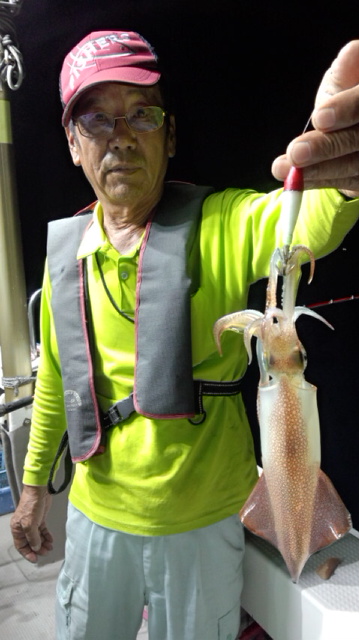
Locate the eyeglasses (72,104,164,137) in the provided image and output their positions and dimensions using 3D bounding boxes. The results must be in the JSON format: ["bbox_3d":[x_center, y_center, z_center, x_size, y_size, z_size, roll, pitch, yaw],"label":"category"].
[{"bbox_3d":[-0.098,-0.323,0.800,0.141,0.045,0.140,-7,10,-6],"label":"eyeglasses"}]

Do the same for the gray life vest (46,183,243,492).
[{"bbox_3d":[-0.065,0.025,0.930,0.350,0.530,0.265,-4,2,13],"label":"gray life vest"}]

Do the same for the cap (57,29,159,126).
[{"bbox_3d":[-0.111,-0.406,0.795,0.170,0.138,0.250,-9,10,3],"label":"cap"}]

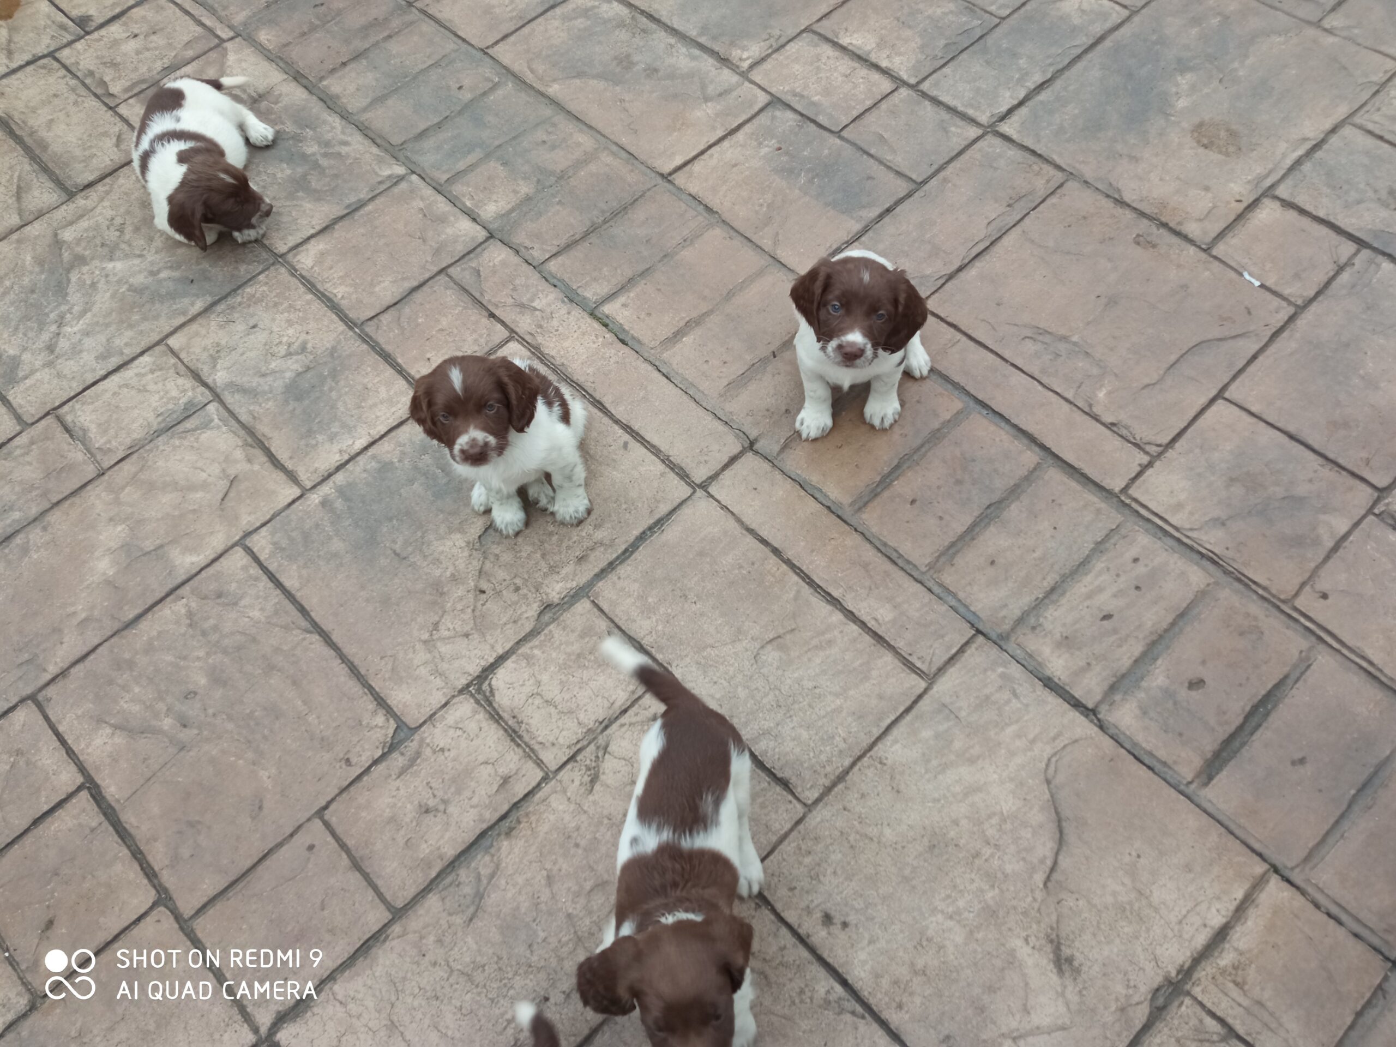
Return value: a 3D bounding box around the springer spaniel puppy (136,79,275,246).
[{"bbox_3d":[-0.708,-0.537,1.587,0.209,0.127,0.290,-14,59,-5],"label":"springer spaniel puppy"}]

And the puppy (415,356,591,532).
[{"bbox_3d":[-0.206,-0.112,1.227,0.163,0.244,0.194,8,60,9],"label":"puppy"}]

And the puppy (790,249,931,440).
[{"bbox_3d":[0.196,-0.239,1.273,0.178,0.249,0.209,1,59,4],"label":"puppy"}]

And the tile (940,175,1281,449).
[{"bbox_3d":[0.536,-0.274,1.435,0.315,0.030,0.344,-41,65,-19],"label":"tile"}]

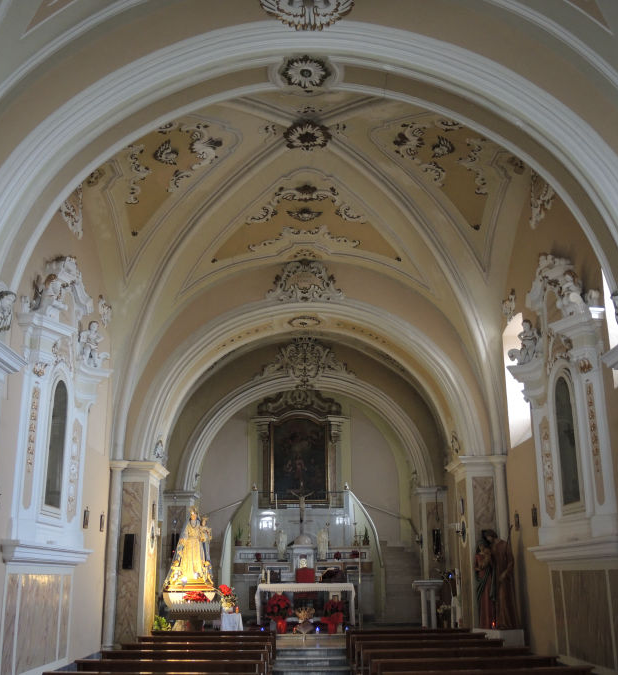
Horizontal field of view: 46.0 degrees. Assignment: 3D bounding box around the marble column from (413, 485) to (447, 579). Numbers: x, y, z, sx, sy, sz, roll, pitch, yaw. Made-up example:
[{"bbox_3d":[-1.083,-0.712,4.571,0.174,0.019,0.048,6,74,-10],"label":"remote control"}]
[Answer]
[{"bbox_3d":[3.010,5.306,17.757,0.729,3.302,0.750,0,-18,-1],"label":"marble column"}]

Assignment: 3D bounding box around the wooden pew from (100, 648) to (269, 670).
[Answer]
[{"bbox_3d":[-1.267,3.678,7.418,1.709,0.920,0.720,0,-18,-1],"label":"wooden pew"}]

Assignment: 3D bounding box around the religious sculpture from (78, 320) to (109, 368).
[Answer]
[{"bbox_3d":[-3.540,0.107,11.932,0.420,0.740,0.370,15,-23,-38],"label":"religious sculpture"}]

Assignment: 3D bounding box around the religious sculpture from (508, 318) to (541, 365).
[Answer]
[{"bbox_3d":[3.563,0.066,12.009,0.420,0.740,0.370,-15,-23,37],"label":"religious sculpture"}]

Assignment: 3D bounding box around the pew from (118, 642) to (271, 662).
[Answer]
[{"bbox_3d":[-1.276,3.969,8.304,1.720,0.920,0.720,0,-18,-1],"label":"pew"}]

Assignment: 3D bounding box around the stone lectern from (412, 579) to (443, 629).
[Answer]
[{"bbox_3d":[2.409,5.448,14.800,0.630,1.020,0.440,0,-16,0],"label":"stone lectern"}]

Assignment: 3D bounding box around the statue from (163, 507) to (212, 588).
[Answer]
[{"bbox_3d":[-2.518,4.308,14.983,0.980,1.623,0.750,3,-18,-10],"label":"statue"}]

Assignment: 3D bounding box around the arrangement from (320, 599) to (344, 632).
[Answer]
[{"bbox_3d":[0.473,5.805,15.202,0.530,0.672,0.480,0,-18,-1],"label":"arrangement"}]

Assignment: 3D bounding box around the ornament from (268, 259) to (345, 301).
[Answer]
[{"bbox_3d":[-0.050,-1.246,15.355,1.644,1.009,0.250,0,-18,-1],"label":"ornament"}]

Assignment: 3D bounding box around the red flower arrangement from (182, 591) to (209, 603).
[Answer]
[{"bbox_3d":[-2.209,5.040,14.167,0.560,0.280,0.360,2,-18,-8],"label":"red flower arrangement"}]

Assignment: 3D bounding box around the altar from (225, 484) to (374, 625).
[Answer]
[{"bbox_3d":[-0.249,5.839,19.869,3.852,3.599,1.900,0,-18,-1],"label":"altar"}]

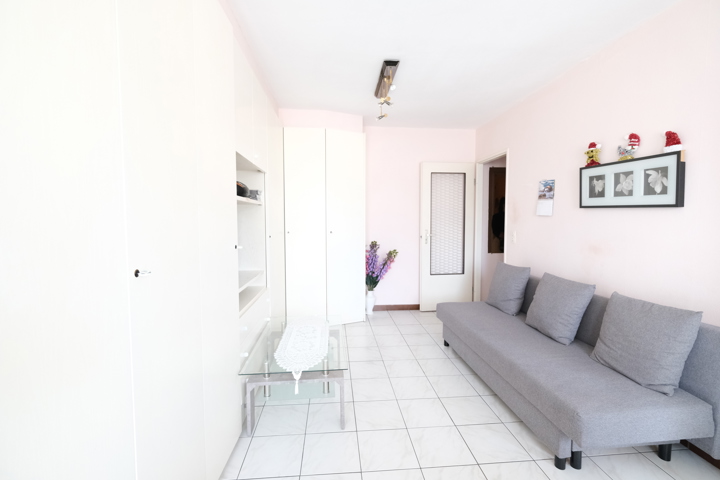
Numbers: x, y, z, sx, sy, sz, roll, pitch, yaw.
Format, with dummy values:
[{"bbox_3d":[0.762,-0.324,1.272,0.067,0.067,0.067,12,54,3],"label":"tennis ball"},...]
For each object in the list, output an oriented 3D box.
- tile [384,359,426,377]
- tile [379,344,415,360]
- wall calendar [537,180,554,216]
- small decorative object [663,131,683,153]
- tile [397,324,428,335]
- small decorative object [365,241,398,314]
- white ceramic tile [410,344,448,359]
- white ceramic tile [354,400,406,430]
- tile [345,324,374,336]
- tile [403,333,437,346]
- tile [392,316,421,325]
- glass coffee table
[{"bbox_3d":[0.368,1.084,2.532,0.298,0.012,0.297,0,3,-5],"label":"tile"},{"bbox_3d":[0.344,1.067,2.825,0.298,0.012,0.297,0,3,-5],"label":"tile"},{"bbox_3d":[1.718,-0.385,2.787,0.010,0.330,0.200,0,4,-5],"label":"wall calendar"},{"bbox_3d":[1.761,-0.555,1.691,0.055,0.115,0.078,0,3,-5],"label":"small decorative object"},{"bbox_3d":[0.595,1.030,3.434,0.298,0.012,0.297,0,3,-5],"label":"tile"},{"bbox_3d":[0.296,0.514,4.025,0.470,0.990,0.300,0,3,-5],"label":"small decorative object"},{"bbox_3d":[0.656,1.084,2.888,0.300,0.010,0.298,0,3,-5],"label":"white ceramic tile"},{"bbox_3d":[0.124,1.139,1.953,0.300,0.010,0.298,0,3,-5],"label":"white ceramic tile"},{"bbox_3d":[-0.003,1.033,3.386,0.298,0.012,0.297,0,3,-5],"label":"tile"},{"bbox_3d":[0.619,1.048,3.142,0.298,0.012,0.297,0,3,-5],"label":"tile"},{"bbox_3d":[0.581,1.026,3.773,0.300,0.010,0.300,0,4,-5],"label":"tile"},{"bbox_3d":[-0.415,0.912,2.165,0.600,0.417,0.989,0,3,-5],"label":"glass coffee table"}]

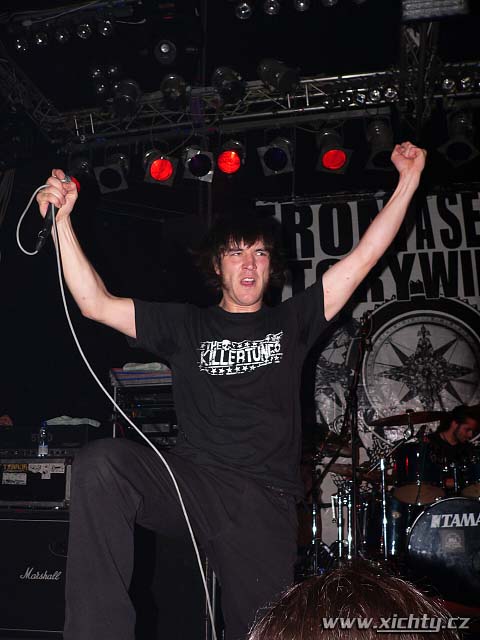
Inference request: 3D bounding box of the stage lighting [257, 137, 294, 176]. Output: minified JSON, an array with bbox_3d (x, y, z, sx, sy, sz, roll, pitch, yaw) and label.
[{"bbox_3d":[0.298,-1.353,5.501,0.250,0.250,0.320,-3,29,14],"label":"stage lighting"}]

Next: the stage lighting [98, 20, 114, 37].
[{"bbox_3d":[-0.863,-1.883,4.300,0.095,0.095,0.100,2,32,-16],"label":"stage lighting"}]

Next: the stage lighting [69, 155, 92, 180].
[{"bbox_3d":[-1.433,-1.367,5.966,0.220,0.220,0.280,3,32,-23],"label":"stage lighting"}]

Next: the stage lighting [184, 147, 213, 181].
[{"bbox_3d":[-0.358,-1.327,5.676,0.250,0.250,0.320,1,30,-15],"label":"stage lighting"}]

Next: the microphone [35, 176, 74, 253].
[{"bbox_3d":[-0.469,-0.267,1.700,0.050,0.210,0.050,29,0,-18],"label":"microphone"}]

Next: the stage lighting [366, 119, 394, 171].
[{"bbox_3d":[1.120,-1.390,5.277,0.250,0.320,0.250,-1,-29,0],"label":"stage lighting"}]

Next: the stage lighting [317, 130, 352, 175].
[{"bbox_3d":[0.757,-1.353,5.374,0.250,0.320,0.250,-1,-43,1],"label":"stage lighting"}]

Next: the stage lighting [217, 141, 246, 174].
[{"bbox_3d":[-0.076,-1.369,5.602,0.225,0.225,0.300,-2,31,11],"label":"stage lighting"}]

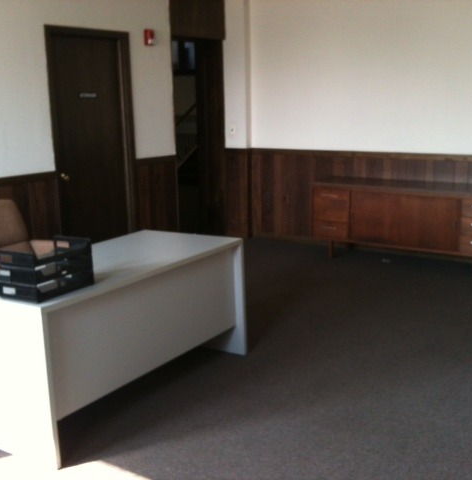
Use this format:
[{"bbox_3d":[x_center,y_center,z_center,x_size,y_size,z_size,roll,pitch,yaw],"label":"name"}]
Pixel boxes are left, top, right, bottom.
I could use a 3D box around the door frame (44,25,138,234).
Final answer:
[{"bbox_3d":[-1.312,-0.790,6.037,0.100,2.180,0.930,7,15,36],"label":"door frame"}]

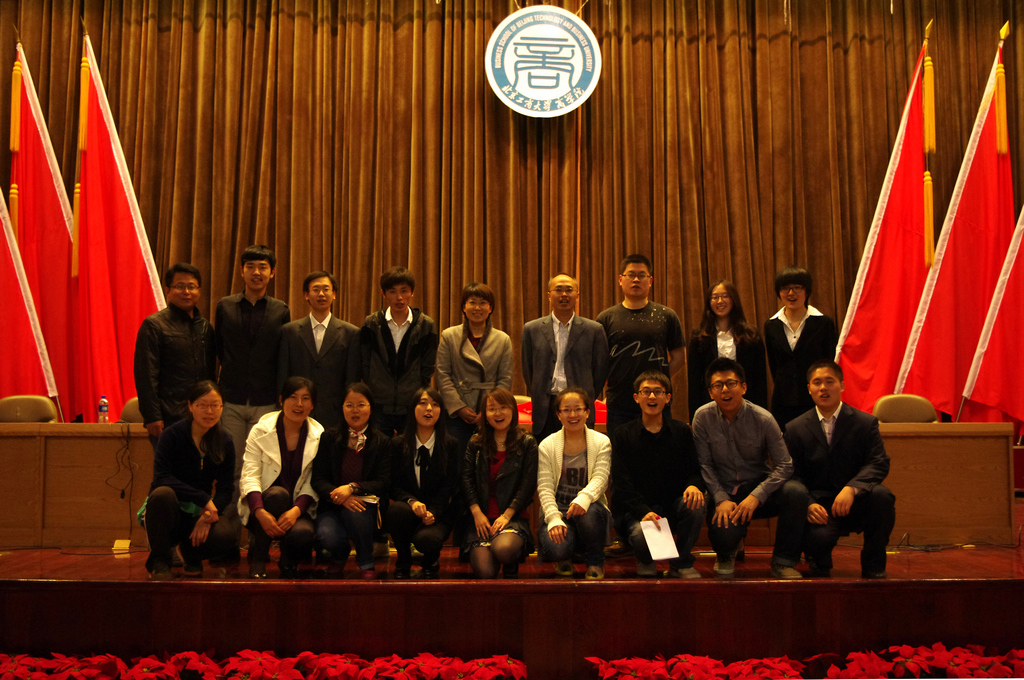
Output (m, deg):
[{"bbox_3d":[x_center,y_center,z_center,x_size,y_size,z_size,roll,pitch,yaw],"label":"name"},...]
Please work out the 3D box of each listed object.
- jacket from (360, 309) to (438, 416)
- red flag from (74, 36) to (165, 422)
[{"bbox_3d":[-0.656,0.133,6.459,0.455,0.648,0.280,0,-5,3],"label":"jacket"},{"bbox_3d":[-2.887,-0.831,8.287,0.800,2.889,0.320,0,-4,-3],"label":"red flag"}]

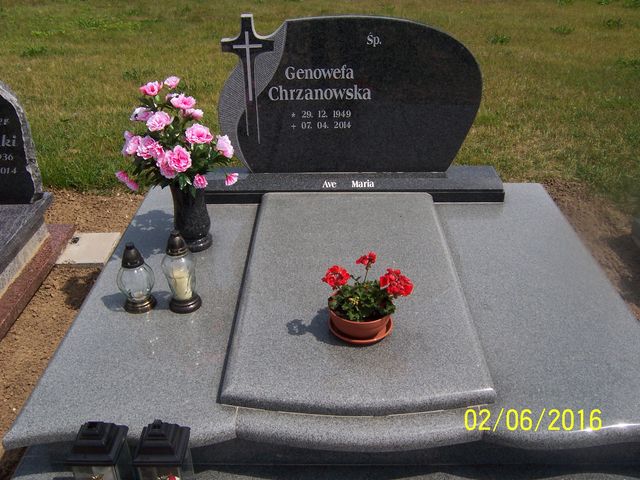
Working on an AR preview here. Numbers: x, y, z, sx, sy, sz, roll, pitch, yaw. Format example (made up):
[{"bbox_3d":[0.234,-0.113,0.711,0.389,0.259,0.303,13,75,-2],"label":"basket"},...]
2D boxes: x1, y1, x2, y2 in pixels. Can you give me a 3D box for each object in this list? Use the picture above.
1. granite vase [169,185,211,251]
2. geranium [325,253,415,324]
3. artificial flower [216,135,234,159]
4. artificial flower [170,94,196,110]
[{"bbox_3d":[-0.449,-0.102,2.102,0.135,0.260,0.135,0,30,0],"label":"granite vase"},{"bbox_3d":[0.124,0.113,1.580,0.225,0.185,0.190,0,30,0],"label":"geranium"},{"bbox_3d":[-0.328,-0.324,2.115,0.055,0.080,0.080,-5,24,36],"label":"artificial flower"},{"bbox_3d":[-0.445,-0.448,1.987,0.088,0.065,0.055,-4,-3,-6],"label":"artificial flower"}]

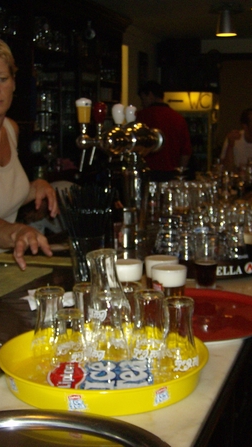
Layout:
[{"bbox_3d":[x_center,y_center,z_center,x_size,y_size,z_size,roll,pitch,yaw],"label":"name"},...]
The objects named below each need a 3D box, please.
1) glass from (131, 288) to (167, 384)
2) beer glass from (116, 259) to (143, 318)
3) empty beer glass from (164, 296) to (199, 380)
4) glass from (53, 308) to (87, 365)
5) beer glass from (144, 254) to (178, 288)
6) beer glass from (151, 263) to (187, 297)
[{"bbox_3d":[0.041,0.187,1.096,0.067,0.128,0.067,0,8,0],"label":"glass"},{"bbox_3d":[0.003,0.147,1.363,0.071,0.126,0.071,0,8,0],"label":"beer glass"},{"bbox_3d":[0.093,0.192,1.053,0.067,0.128,0.067,0,8,0],"label":"empty beer glass"},{"bbox_3d":[-0.101,0.203,1.114,0.059,0.090,0.059,0,8,0],"label":"glass"},{"bbox_3d":[0.082,0.142,1.404,0.071,0.126,0.071,0,8,0],"label":"beer glass"},{"bbox_3d":[0.091,0.154,1.317,0.071,0.126,0.071,0,8,0],"label":"beer glass"}]

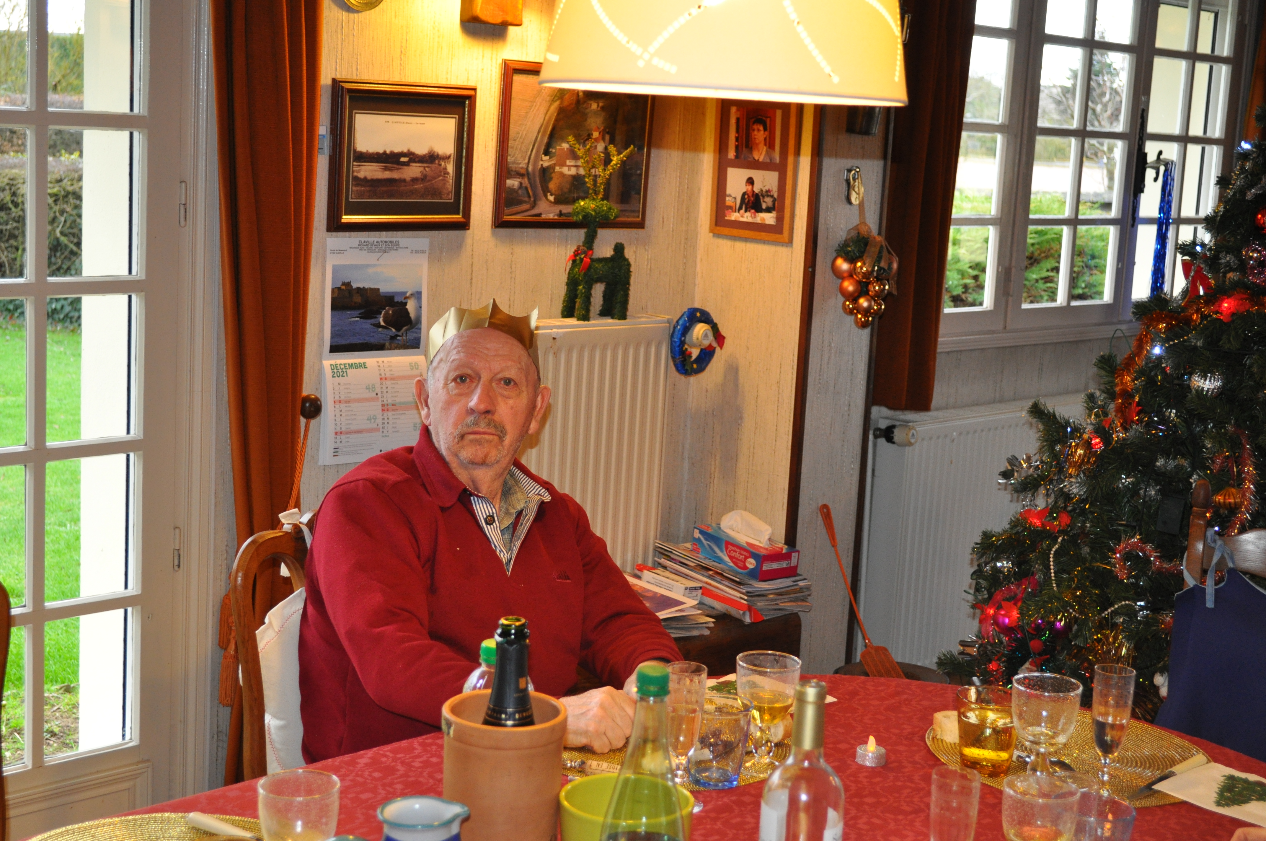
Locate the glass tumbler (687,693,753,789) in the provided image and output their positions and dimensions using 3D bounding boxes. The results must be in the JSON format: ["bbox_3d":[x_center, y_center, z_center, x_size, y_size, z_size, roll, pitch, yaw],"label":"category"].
[{"bbox_3d":[0.101,0.394,2.234,0.087,0.098,0.087,3,9,0],"label":"glass tumbler"}]

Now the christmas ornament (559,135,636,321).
[{"bbox_3d":[-0.066,-0.412,3.877,0.135,0.390,0.145,12,12,43],"label":"christmas ornament"}]

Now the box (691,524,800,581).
[{"bbox_3d":[0.242,0.281,3.925,0.106,0.053,0.228,-4,15,-37],"label":"box"}]

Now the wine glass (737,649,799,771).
[{"bbox_3d":[0.166,0.368,2.295,0.081,0.137,0.081,3,9,0],"label":"wine glass"}]

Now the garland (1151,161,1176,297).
[{"bbox_3d":[1.597,-0.561,5.520,0.045,0.440,0.045,12,13,43],"label":"garland"}]

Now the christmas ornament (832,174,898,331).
[{"bbox_3d":[0.506,-0.367,3.998,0.090,0.345,0.120,12,12,43],"label":"christmas ornament"}]

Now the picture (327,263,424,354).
[{"bbox_3d":[-0.494,-0.216,3.516,0.010,0.169,0.220,12,13,43],"label":"picture"}]

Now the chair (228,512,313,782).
[{"bbox_3d":[-0.303,0.608,2.846,0.520,0.935,0.455,12,12,43],"label":"chair"}]

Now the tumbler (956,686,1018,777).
[{"bbox_3d":[0.453,0.398,2.330,0.087,0.098,0.087,3,9,0],"label":"tumbler"}]

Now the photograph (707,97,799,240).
[{"bbox_3d":[0.272,-0.560,4.006,0.229,0.317,0.022,12,13,43],"label":"photograph"}]

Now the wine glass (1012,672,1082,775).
[{"bbox_3d":[0.515,0.390,2.287,0.087,0.128,0.087,12,12,43],"label":"wine glass"}]

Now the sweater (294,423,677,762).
[{"bbox_3d":[-0.204,0.309,2.703,0.480,0.590,0.520,12,12,43],"label":"sweater"}]

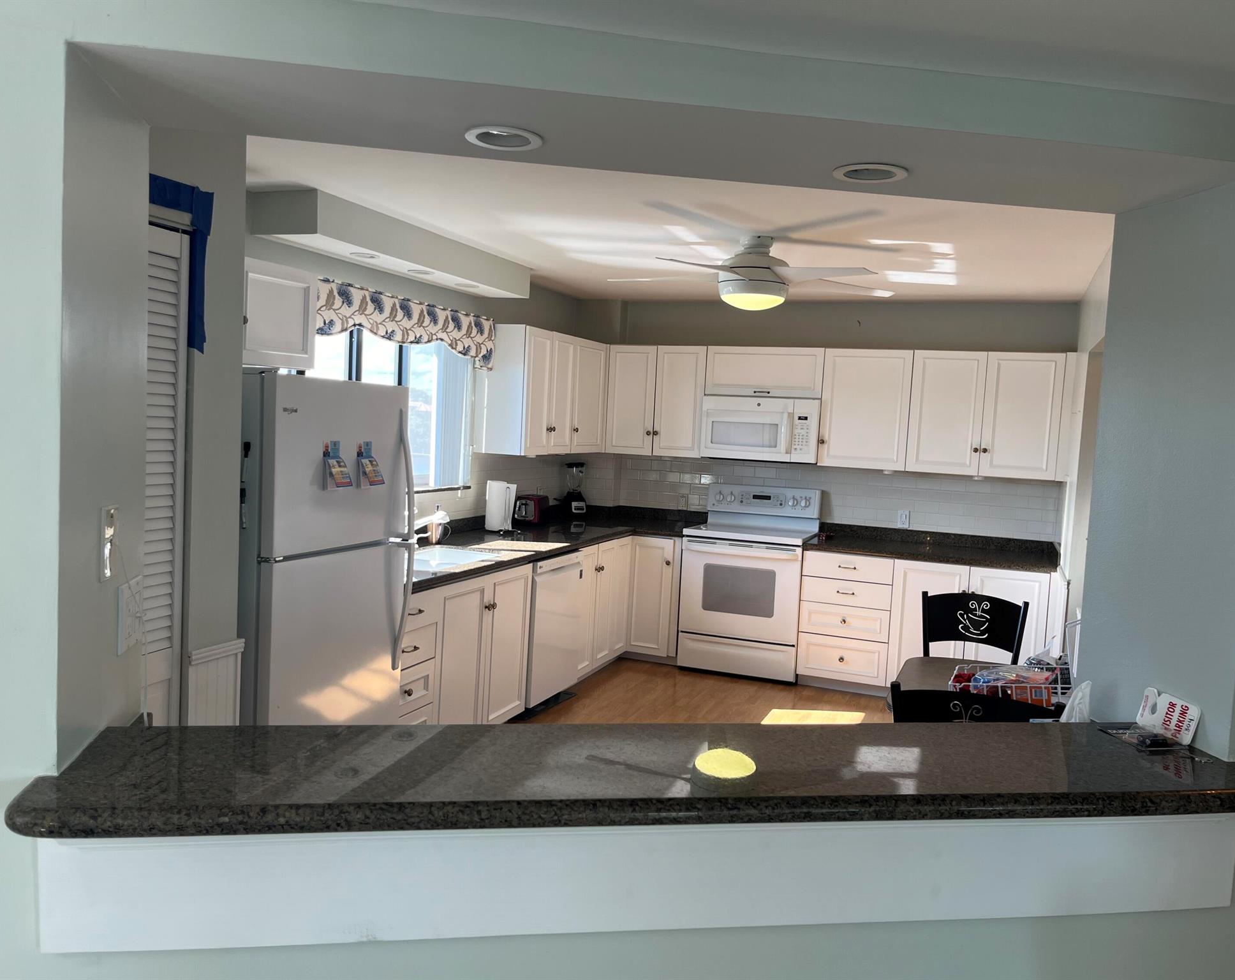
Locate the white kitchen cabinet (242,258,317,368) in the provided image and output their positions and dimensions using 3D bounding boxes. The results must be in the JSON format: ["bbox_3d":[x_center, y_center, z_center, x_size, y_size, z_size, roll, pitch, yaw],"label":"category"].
[{"bbox_3d":[-1.488,-0.645,3.549,0.325,0.382,0.842,4,4,21],"label":"white kitchen cabinet"}]

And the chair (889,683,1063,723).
[{"bbox_3d":[1.037,1.000,2.919,0.440,0.920,0.500,4,4,21],"label":"chair"}]

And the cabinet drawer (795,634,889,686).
[{"bbox_3d":[1.463,1.025,6.247,0.540,0.263,0.510,4,4,21],"label":"cabinet drawer"}]

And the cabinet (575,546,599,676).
[{"bbox_3d":[-0.468,0.718,5.928,0.600,0.836,0.327,4,4,21],"label":"cabinet"}]

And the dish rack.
[{"bbox_3d":[1.278,0.647,3.196,0.370,0.115,0.290,4,4,21],"label":"dish rack"}]

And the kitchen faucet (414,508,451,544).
[{"bbox_3d":[-0.959,0.204,4.801,0.310,0.224,0.090,4,4,21],"label":"kitchen faucet"}]

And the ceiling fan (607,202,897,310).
[{"bbox_3d":[0.629,-0.980,4.450,1.410,0.329,1.400,4,4,21],"label":"ceiling fan"}]

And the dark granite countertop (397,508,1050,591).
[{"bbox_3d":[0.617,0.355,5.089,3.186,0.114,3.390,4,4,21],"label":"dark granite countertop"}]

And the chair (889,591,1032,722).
[{"bbox_3d":[1.443,0.935,4.057,0.440,0.920,0.500,4,4,21],"label":"chair"}]

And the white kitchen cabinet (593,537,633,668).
[{"bbox_3d":[-0.302,0.678,6.349,0.620,0.775,0.577,4,4,21],"label":"white kitchen cabinet"}]

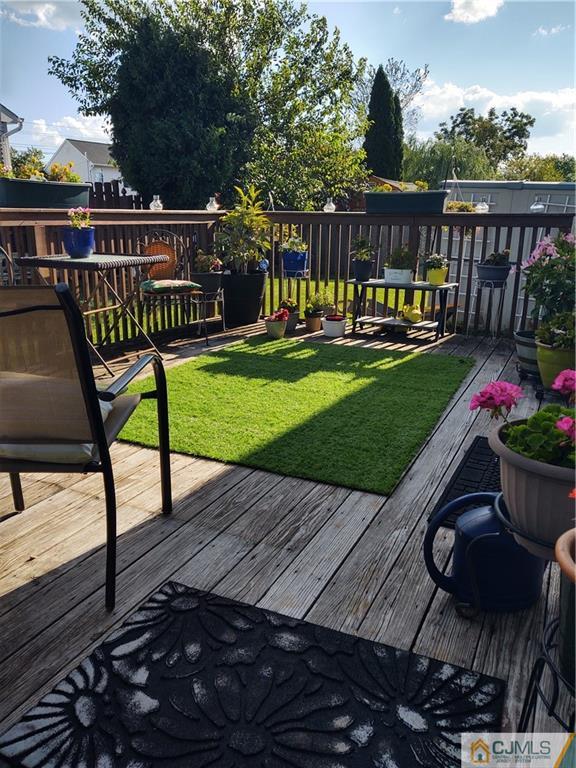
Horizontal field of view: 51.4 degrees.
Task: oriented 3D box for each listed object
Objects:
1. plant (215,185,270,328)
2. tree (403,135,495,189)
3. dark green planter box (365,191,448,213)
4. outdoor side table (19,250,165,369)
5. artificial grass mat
[{"bbox_3d":[-0.429,-1.195,5.658,0.510,1.310,0.510,1,15,0],"label":"plant"},{"bbox_3d":[7.226,-8.672,27.814,4.900,5.420,4.900,4,16,13],"label":"tree"},{"bbox_3d":[1.072,-1.644,5.434,0.740,0.200,0.210,8,17,24],"label":"dark green planter box"},{"bbox_3d":[-1.324,-0.512,4.208,0.740,0.740,0.740,8,17,24],"label":"outdoor side table"},{"bbox_3d":[0.048,-0.002,3.751,1.880,0.030,2.490,8,17,24],"label":"artificial grass mat"}]

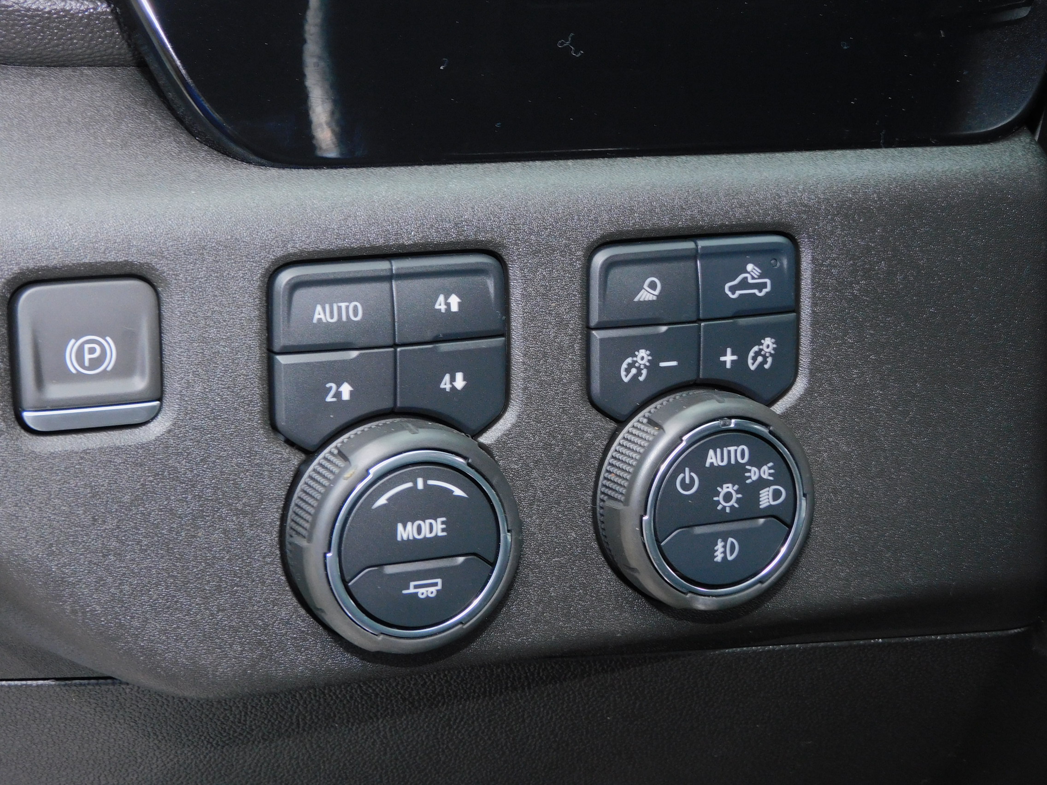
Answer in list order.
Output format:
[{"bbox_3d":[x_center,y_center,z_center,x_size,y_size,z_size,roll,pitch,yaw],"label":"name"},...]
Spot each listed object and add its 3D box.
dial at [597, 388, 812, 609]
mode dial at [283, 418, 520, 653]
[{"bbox_3d":[0.039,0.023,0.439,0.045,0.045,0.015,-5,12,-23],"label":"dial"},{"bbox_3d":[-0.023,0.028,0.414,0.045,0.045,0.015,-5,12,-23],"label":"mode dial"}]

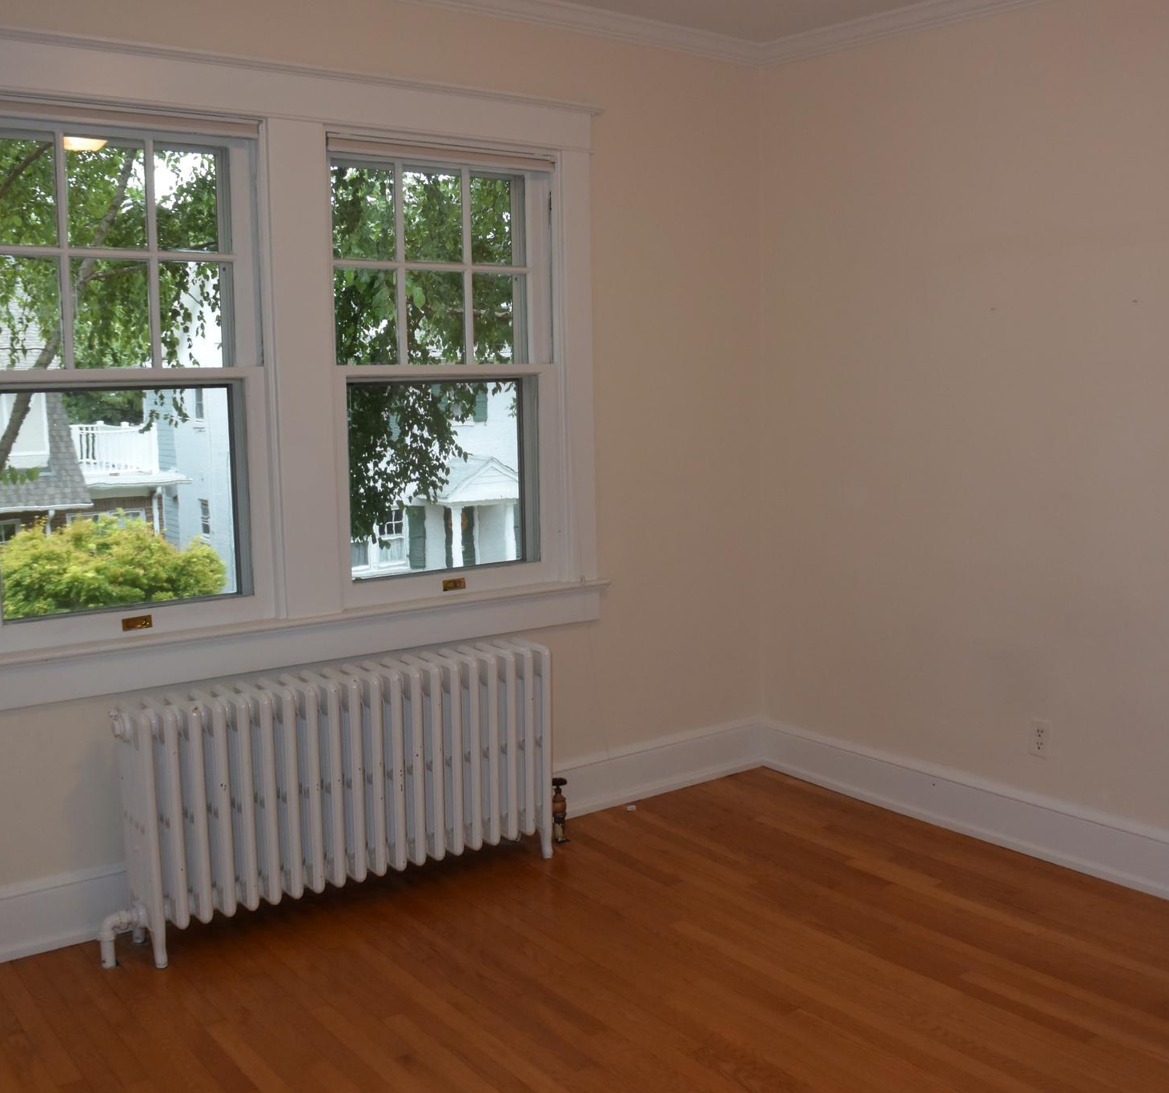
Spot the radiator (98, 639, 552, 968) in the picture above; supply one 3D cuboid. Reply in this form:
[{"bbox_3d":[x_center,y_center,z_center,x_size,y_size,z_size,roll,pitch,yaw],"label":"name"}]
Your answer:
[{"bbox_3d":[-0.696,0.696,3.549,1.340,0.675,0.220,-6,9,-35],"label":"radiator"}]

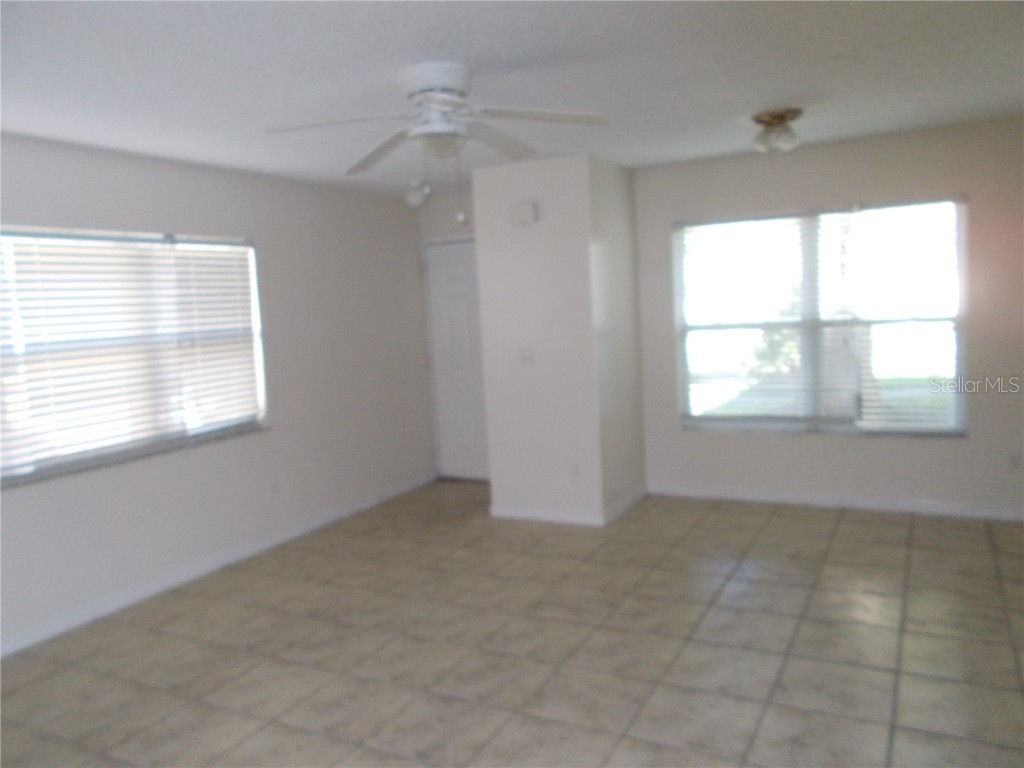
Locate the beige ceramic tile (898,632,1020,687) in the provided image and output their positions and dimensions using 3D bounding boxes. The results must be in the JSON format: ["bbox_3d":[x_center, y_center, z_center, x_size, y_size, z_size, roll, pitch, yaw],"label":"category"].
[{"bbox_3d":[1.742,1.076,3.002,0.400,0.010,0.400,0,6,29],"label":"beige ceramic tile"}]

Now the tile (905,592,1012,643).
[{"bbox_3d":[1.935,1.031,3.354,0.400,0.010,0.400,0,6,29],"label":"tile"}]

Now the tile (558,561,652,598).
[{"bbox_3d":[0.519,1.057,4.188,0.400,0.012,0.400,0,6,28],"label":"tile"}]

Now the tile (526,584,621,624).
[{"bbox_3d":[0.326,1.102,3.829,0.400,0.012,0.400,0,6,28],"label":"tile"}]

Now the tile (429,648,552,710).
[{"bbox_3d":[-0.065,1.178,3.078,0.400,0.010,0.400,0,6,29],"label":"tile"}]

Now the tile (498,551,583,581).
[{"bbox_3d":[0.153,1.038,4.335,0.402,0.010,0.402,0,7,29],"label":"tile"}]

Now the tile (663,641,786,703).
[{"bbox_3d":[0.839,1.131,3.041,0.402,0.010,0.402,0,7,29],"label":"tile"}]

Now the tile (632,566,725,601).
[{"bbox_3d":[0.880,1.055,3.993,0.400,0.012,0.400,0,6,28],"label":"tile"}]

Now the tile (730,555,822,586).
[{"bbox_3d":[1.419,0.989,4.106,0.402,0.010,0.402,0,7,29],"label":"tile"}]

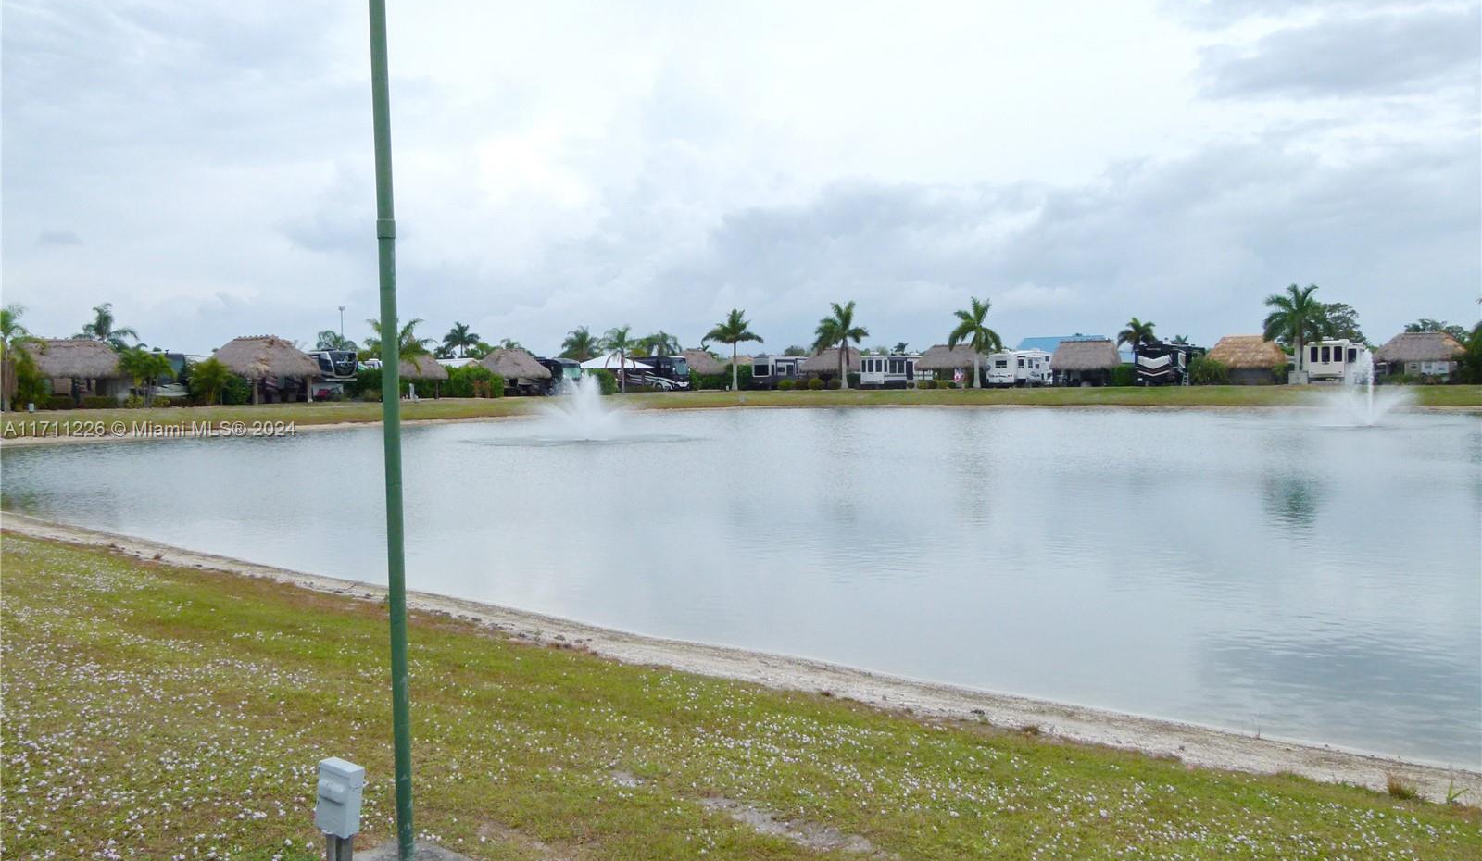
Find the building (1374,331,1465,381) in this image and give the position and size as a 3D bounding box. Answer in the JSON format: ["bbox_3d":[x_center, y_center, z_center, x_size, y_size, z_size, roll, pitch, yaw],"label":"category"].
[{"bbox_3d":[60.888,-6.481,96.122,8.100,4.700,6.200,0,3,18],"label":"building"}]

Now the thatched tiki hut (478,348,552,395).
[{"bbox_3d":[-20.673,-5.354,98.000,5.600,4.350,4.800,-3,5,-30],"label":"thatched tiki hut"}]

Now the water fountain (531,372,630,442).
[{"bbox_3d":[-6.320,-0.930,42.500,3.900,2.690,3.900,-1,3,-8],"label":"water fountain"}]

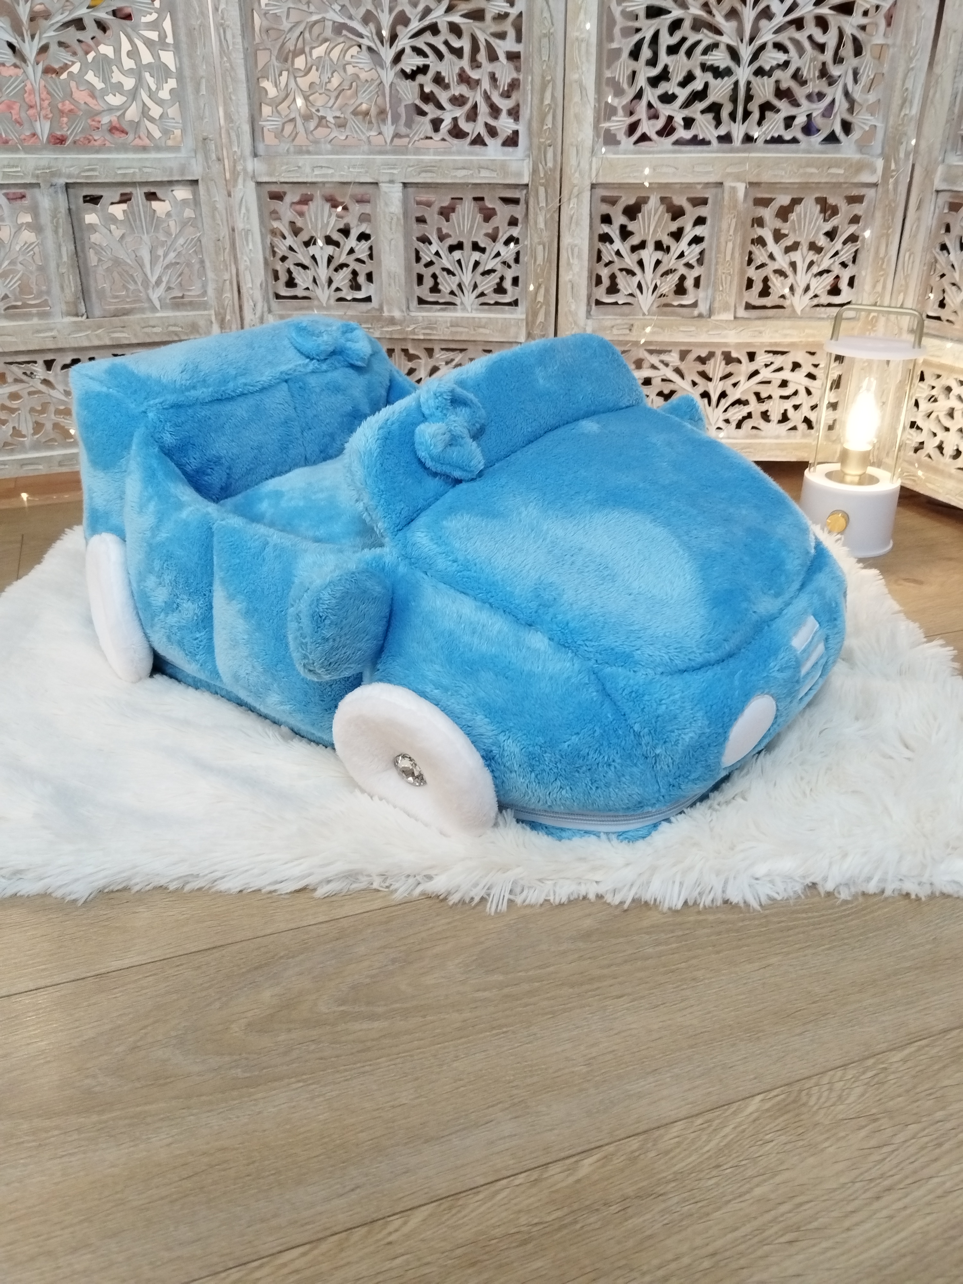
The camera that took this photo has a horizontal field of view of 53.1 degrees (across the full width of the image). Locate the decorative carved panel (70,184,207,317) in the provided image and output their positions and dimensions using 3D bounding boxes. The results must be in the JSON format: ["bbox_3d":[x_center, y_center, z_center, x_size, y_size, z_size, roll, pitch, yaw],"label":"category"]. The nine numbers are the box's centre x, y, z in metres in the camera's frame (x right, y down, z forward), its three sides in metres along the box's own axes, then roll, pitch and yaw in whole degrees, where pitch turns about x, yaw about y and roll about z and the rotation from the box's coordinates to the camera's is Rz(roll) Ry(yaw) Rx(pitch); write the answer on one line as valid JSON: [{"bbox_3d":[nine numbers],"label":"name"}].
[{"bbox_3d":[-0.500,-0.575,1.419,0.170,0.179,0.020,-7,26,-14],"label":"decorative carved panel"}]

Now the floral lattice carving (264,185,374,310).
[{"bbox_3d":[-0.236,-0.585,1.434,0.162,0.169,0.020,3,26,7],"label":"floral lattice carving"}]

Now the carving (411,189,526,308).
[{"bbox_3d":[-0.021,-0.572,1.408,0.165,0.164,0.020,3,26,7],"label":"carving"}]

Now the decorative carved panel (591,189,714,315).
[{"bbox_3d":[0.243,-0.560,1.389,0.163,0.169,0.020,1,25,1],"label":"decorative carved panel"}]

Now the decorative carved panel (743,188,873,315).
[{"bbox_3d":[0.461,-0.557,1.383,0.166,0.172,0.020,1,25,1],"label":"decorative carved panel"}]

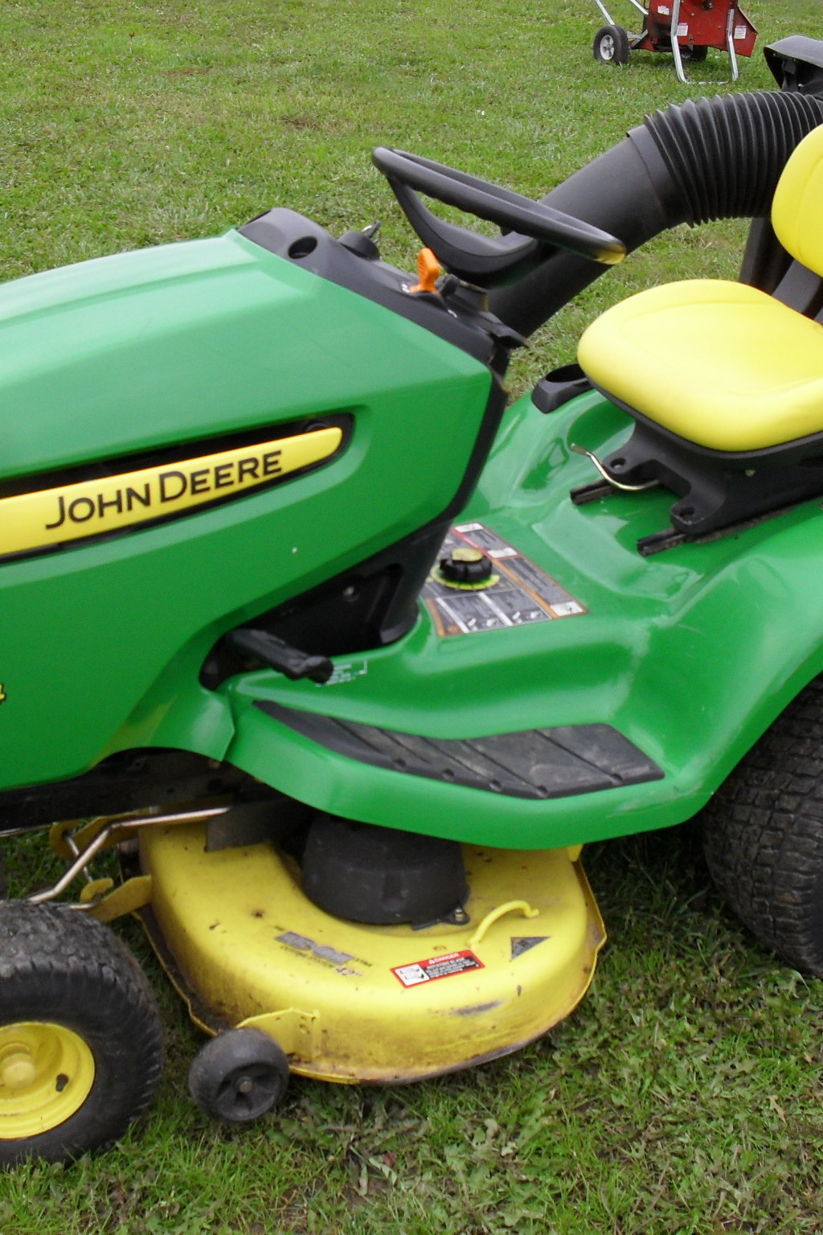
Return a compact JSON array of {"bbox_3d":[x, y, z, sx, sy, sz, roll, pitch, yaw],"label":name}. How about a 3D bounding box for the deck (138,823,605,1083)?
[{"bbox_3d":[-0.159,0.286,2.601,0.640,0.210,1.100,-11,30,-21],"label":"deck"}]

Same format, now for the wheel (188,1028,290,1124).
[{"bbox_3d":[-0.224,0.600,2.185,0.126,0.126,0.056,-10,29,-19],"label":"wheel"}]

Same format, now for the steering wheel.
[{"bbox_3d":[0.106,-0.517,2.235,0.364,0.105,0.364,20,17,-6],"label":"steering wheel"}]

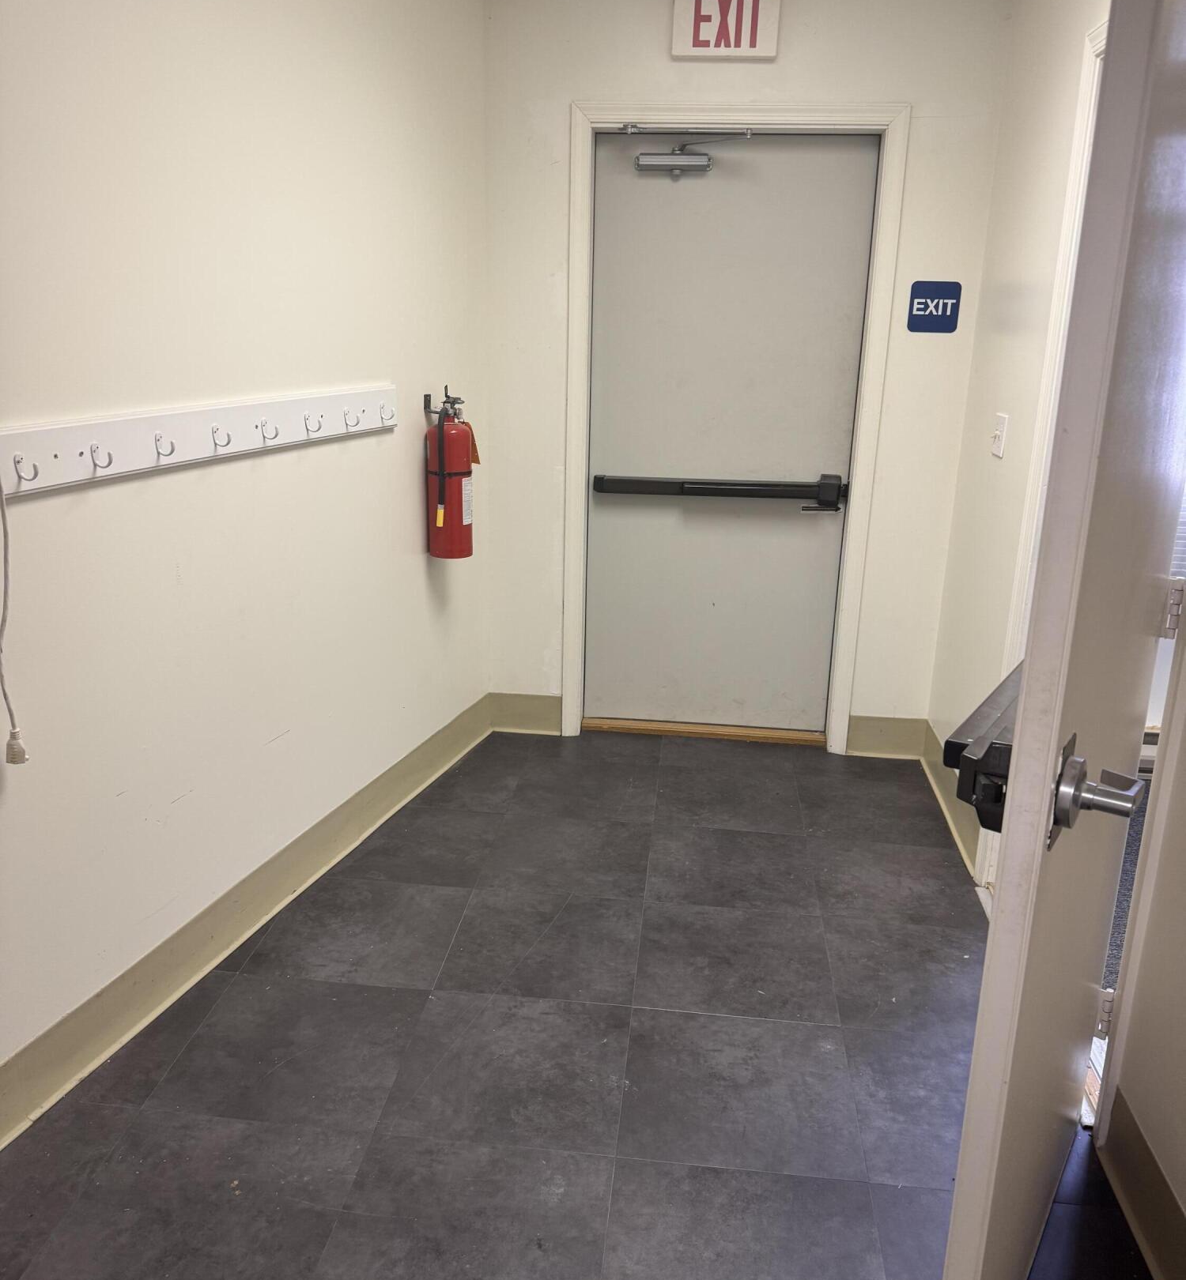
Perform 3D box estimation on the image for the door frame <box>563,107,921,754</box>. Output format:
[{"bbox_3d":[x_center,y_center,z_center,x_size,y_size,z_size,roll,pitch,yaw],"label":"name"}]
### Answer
[{"bbox_3d":[0.426,-0.640,3.699,1.028,2.116,0.125,3,17,5],"label":"door frame"}]

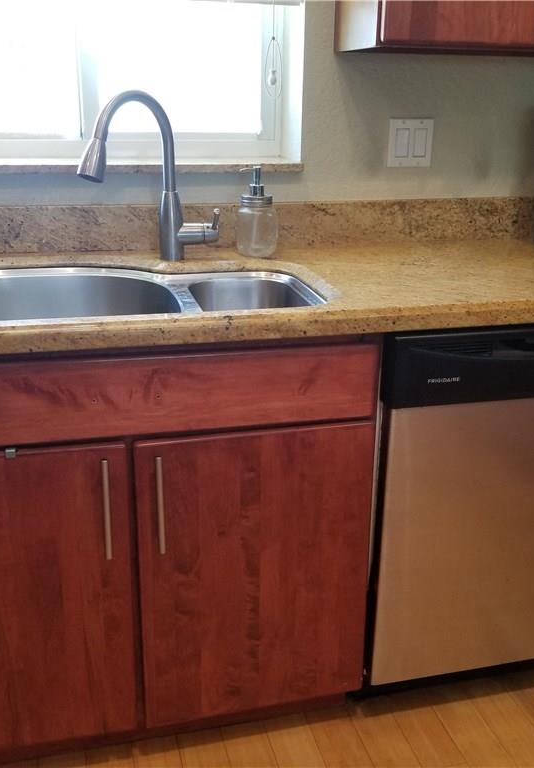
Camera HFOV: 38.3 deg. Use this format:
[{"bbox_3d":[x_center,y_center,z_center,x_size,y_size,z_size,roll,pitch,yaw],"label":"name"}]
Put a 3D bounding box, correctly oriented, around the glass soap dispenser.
[{"bbox_3d":[-0.021,-0.393,1.748,0.092,0.196,0.090,1,20,0],"label":"glass soap dispenser"}]

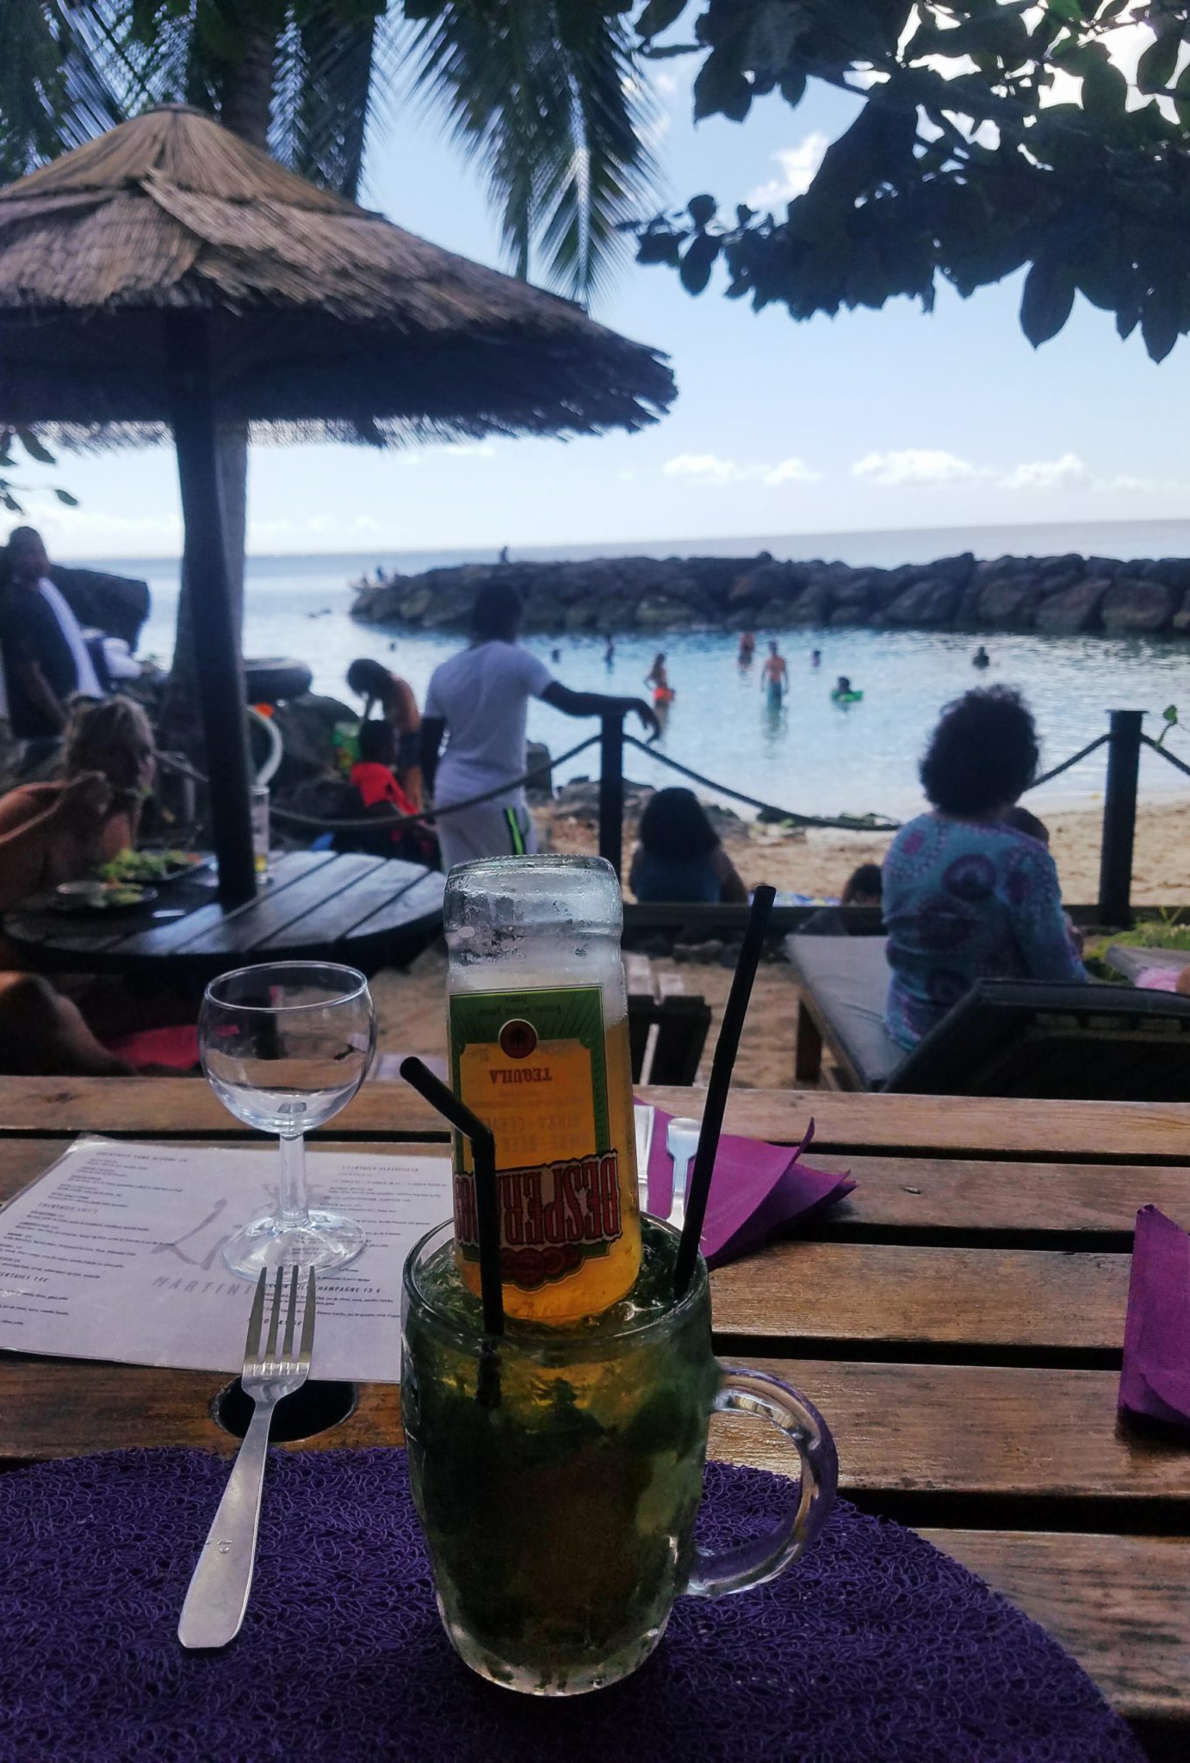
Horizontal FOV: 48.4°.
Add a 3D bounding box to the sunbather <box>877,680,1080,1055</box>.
[{"bbox_3d":[1.005,-0.106,3.565,0.480,0.900,0.800,2,15,14],"label":"sunbather"}]

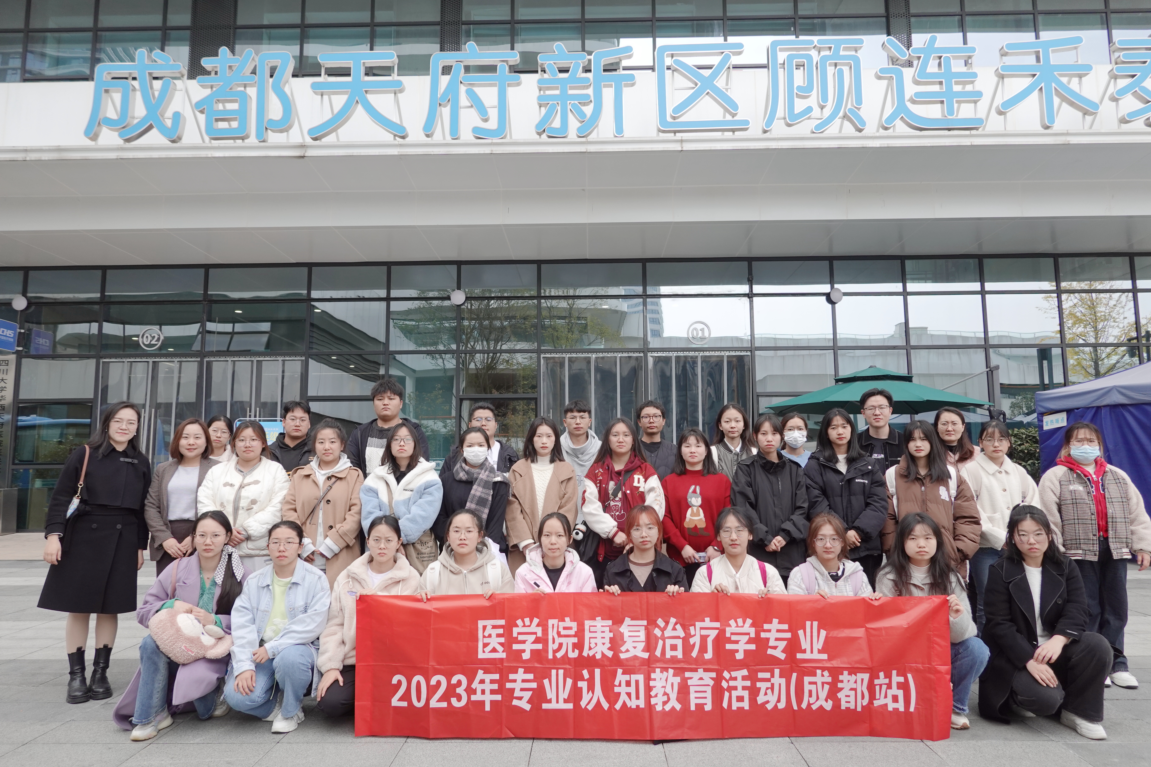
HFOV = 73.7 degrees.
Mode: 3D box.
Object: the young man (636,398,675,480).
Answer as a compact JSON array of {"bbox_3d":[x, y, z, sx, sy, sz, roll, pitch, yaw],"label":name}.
[{"bbox_3d":[0.543,0.974,5.323,0.500,1.716,0.330,-1,-6,5],"label":"young man"}]

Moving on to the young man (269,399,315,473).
[{"bbox_3d":[-1.999,0.990,5.361,0.520,1.739,0.340,1,-6,-12],"label":"young man"}]

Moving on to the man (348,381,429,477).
[{"bbox_3d":[-1.286,0.899,5.208,0.590,1.876,0.380,0,-6,-6],"label":"man"}]

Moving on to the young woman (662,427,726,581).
[{"bbox_3d":[0.807,1.055,5.084,0.480,1.518,0.330,-1,-6,6],"label":"young woman"}]

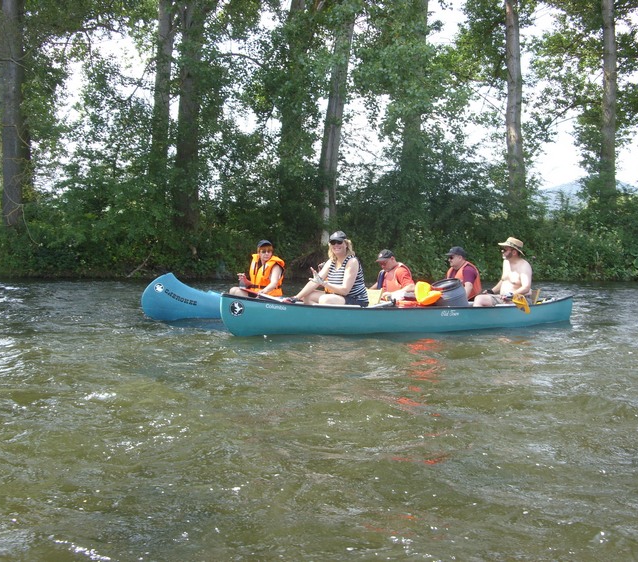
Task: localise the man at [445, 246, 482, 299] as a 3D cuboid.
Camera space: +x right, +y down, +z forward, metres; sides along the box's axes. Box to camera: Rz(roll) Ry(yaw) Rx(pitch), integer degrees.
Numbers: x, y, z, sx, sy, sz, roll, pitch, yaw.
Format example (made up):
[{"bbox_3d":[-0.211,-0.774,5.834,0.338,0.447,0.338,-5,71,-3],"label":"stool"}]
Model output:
[{"bbox_3d":[1.860,0.030,10.750,0.680,0.970,0.540,0,1,-16],"label":"man"}]

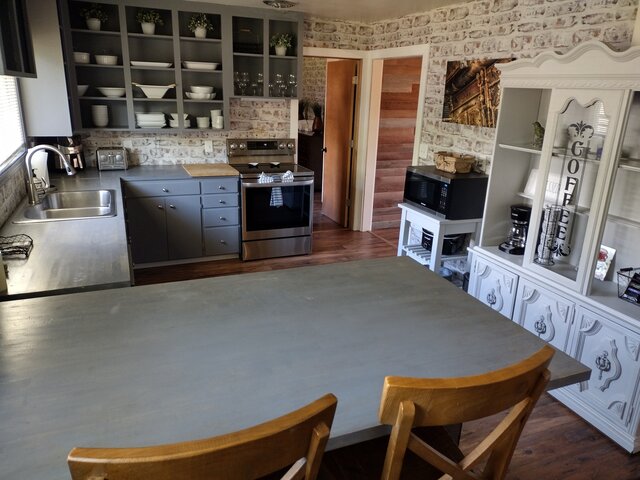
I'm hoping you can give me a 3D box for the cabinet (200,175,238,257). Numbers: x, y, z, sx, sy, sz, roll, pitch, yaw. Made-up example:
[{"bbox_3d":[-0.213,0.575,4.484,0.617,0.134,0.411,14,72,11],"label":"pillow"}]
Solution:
[{"bbox_3d":[-1.065,-0.280,5.147,0.361,0.832,0.584,-5,19,-21],"label":"cabinet"}]

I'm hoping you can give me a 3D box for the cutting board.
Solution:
[{"bbox_3d":[-1.094,-0.687,4.969,0.446,0.025,0.564,-5,19,-21],"label":"cutting board"}]

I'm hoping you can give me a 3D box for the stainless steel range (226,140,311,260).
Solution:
[{"bbox_3d":[-0.525,-0.439,5.270,0.749,1.163,0.693,-5,19,-21],"label":"stainless steel range"}]

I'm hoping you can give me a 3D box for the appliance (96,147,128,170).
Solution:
[{"bbox_3d":[-1.983,-0.775,4.790,0.272,0.198,0.218,-6,19,-24],"label":"appliance"}]

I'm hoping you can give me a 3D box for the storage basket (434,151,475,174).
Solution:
[{"bbox_3d":[1.101,-0.629,4.076,0.208,0.129,0.277,-5,19,-21],"label":"storage basket"}]

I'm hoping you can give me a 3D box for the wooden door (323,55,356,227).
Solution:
[{"bbox_3d":[0.235,-1.207,6.365,0.044,2.000,0.752,-6,19,-24],"label":"wooden door"}]

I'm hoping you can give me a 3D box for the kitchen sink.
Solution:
[{"bbox_3d":[-1.739,-0.161,3.518,0.559,0.188,0.837,-5,19,-21],"label":"kitchen sink"}]

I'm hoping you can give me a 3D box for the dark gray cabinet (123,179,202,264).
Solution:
[{"bbox_3d":[-1.565,-0.238,4.953,0.693,0.842,0.584,-5,19,-21],"label":"dark gray cabinet"}]

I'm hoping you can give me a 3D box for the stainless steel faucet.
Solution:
[{"bbox_3d":[-1.859,-0.457,3.455,0.297,0.406,0.074,-5,19,-21],"label":"stainless steel faucet"}]

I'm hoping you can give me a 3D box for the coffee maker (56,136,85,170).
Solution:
[{"bbox_3d":[-2.313,-0.793,4.635,0.188,0.307,0.218,-11,21,-35],"label":"coffee maker"}]

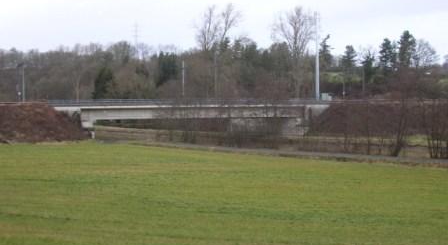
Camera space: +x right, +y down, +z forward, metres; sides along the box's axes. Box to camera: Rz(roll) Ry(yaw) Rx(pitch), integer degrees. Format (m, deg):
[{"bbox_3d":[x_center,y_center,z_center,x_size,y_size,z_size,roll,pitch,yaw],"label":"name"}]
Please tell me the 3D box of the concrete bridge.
[{"bbox_3d":[-6.342,-1.178,131.500,54.535,6.638,11.500,-1,2,-15],"label":"concrete bridge"}]

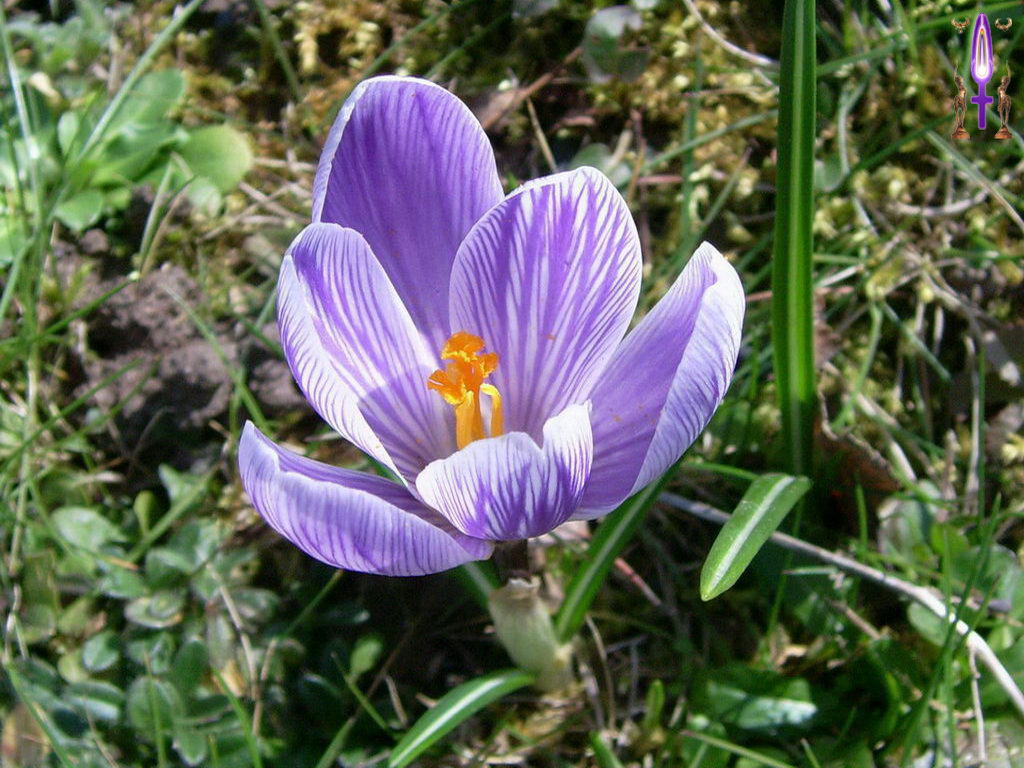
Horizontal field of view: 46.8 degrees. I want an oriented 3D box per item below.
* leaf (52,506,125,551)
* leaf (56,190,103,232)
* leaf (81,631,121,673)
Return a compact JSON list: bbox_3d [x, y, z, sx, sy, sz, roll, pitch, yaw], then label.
[{"bbox_3d":[-0.077,0.026,0.217,0.016,0.004,0.007,21,59,13],"label":"leaf"},{"bbox_3d":[-0.106,-0.043,0.289,0.012,0.004,0.012,-8,62,-4],"label":"leaf"},{"bbox_3d":[-0.069,0.045,0.199,0.006,0.004,0.007,17,63,9],"label":"leaf"}]

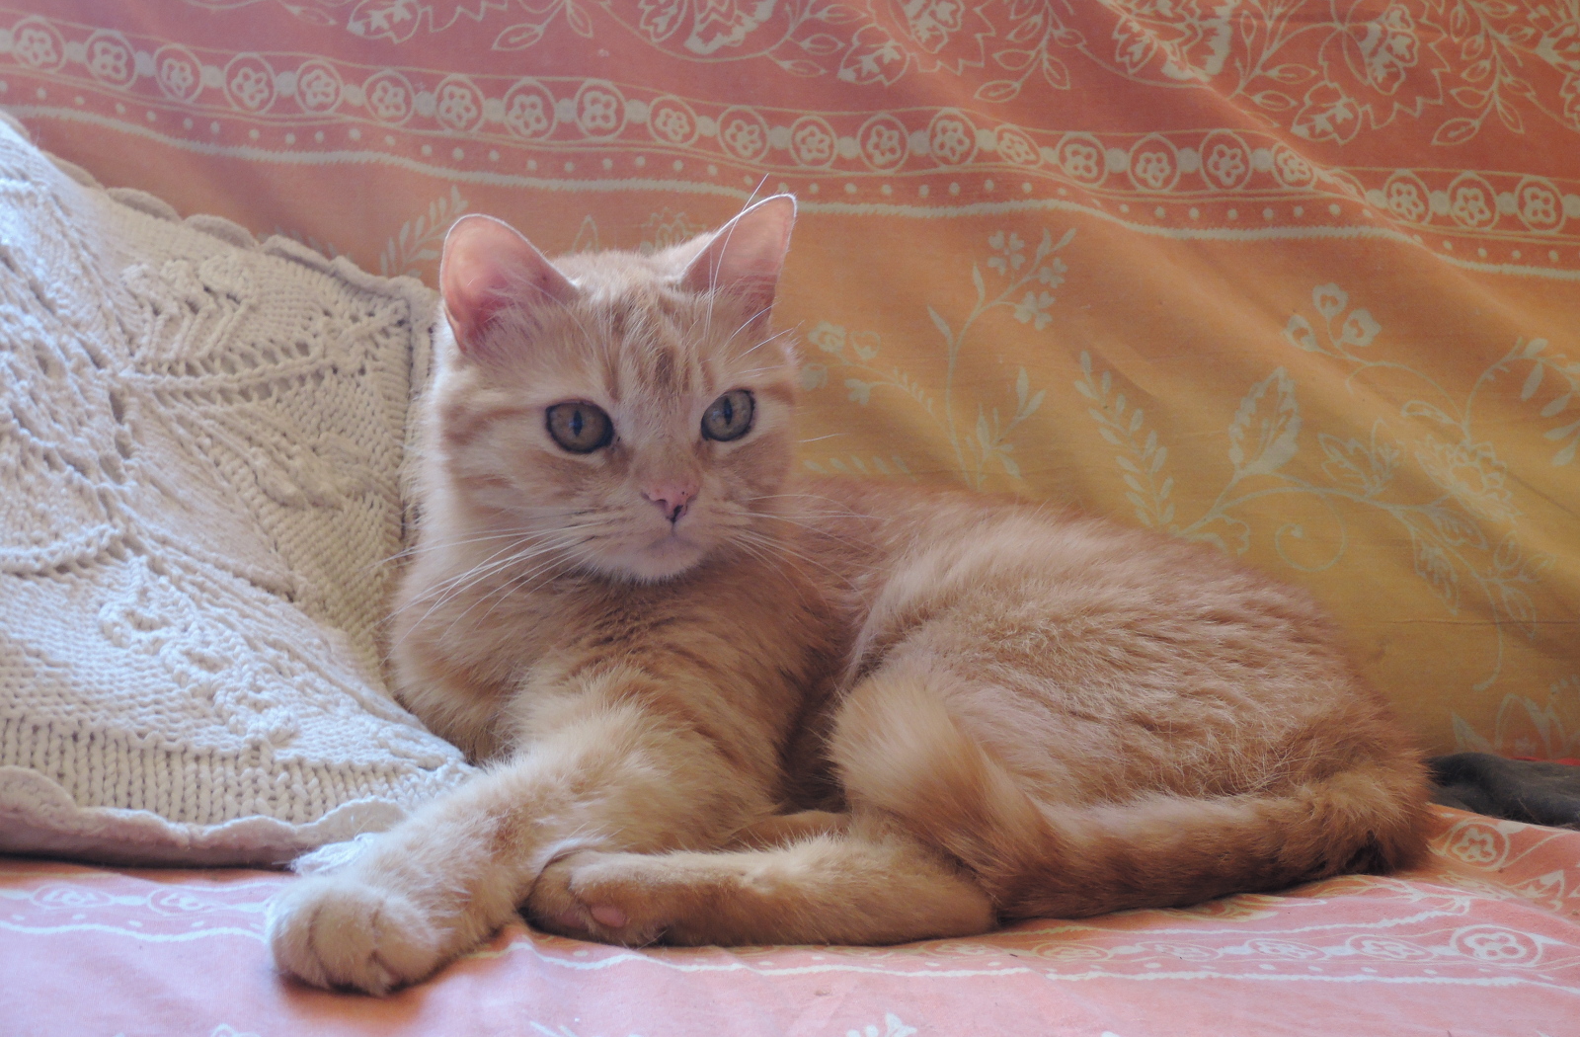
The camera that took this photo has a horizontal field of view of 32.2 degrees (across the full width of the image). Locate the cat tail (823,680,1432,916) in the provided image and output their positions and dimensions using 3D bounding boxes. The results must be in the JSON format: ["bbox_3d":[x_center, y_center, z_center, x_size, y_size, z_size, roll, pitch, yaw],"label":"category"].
[{"bbox_3d":[0.117,0.093,0.920,0.200,0.076,0.075,-4,11,-20],"label":"cat tail"}]

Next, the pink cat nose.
[{"bbox_3d":[-0.038,-0.005,0.865,0.017,0.011,0.010,-4,11,-22],"label":"pink cat nose"}]

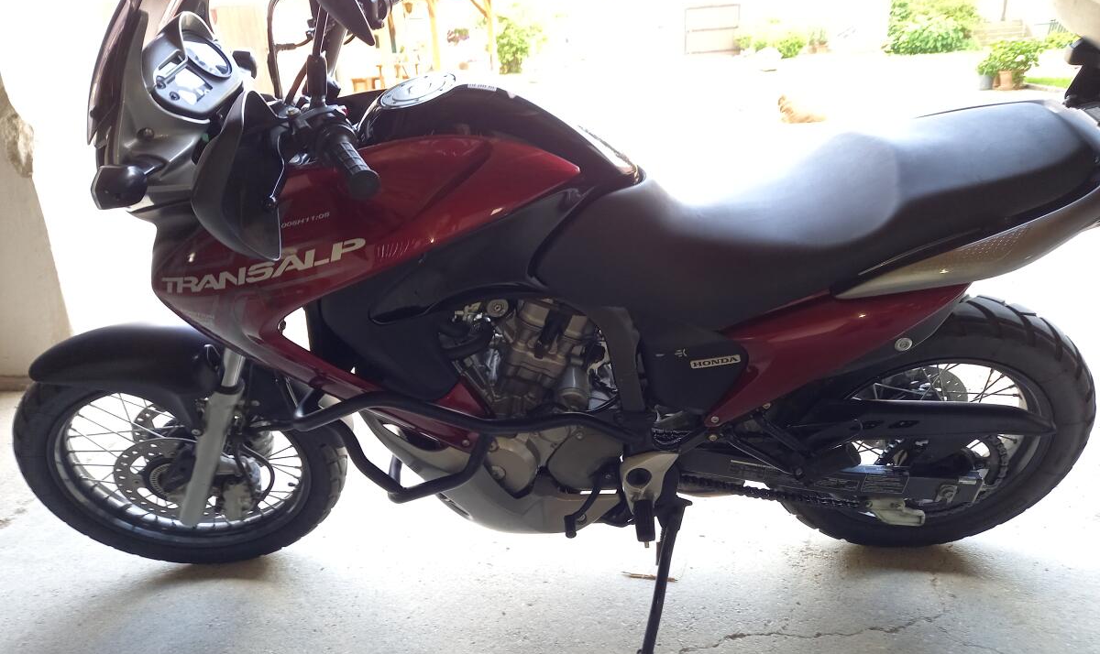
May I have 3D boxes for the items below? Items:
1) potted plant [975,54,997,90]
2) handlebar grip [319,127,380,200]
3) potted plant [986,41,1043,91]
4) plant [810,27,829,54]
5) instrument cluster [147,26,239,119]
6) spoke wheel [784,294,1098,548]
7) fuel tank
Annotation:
[{"bbox_3d":[5.531,-3.229,10.050,0.280,0.400,0.280,7,23,27],"label":"potted plant"},{"bbox_3d":[-0.235,-0.199,0.938,0.042,0.042,0.130,-20,44,-14],"label":"handlebar grip"},{"bbox_3d":[5.961,-3.354,10.200,0.660,0.580,0.620,8,24,28],"label":"potted plant"},{"bbox_3d":[6.604,-7.053,19.500,0.460,0.580,0.400,3,22,18],"label":"plant"},{"bbox_3d":[-0.568,-0.381,1.236,0.080,0.135,0.225,-40,25,26],"label":"instrument cluster"},{"bbox_3d":[0.754,0.217,1.615,0.640,0.640,0.135,-3,35,4],"label":"spoke wheel"},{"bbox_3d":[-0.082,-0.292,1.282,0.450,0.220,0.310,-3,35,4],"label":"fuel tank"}]

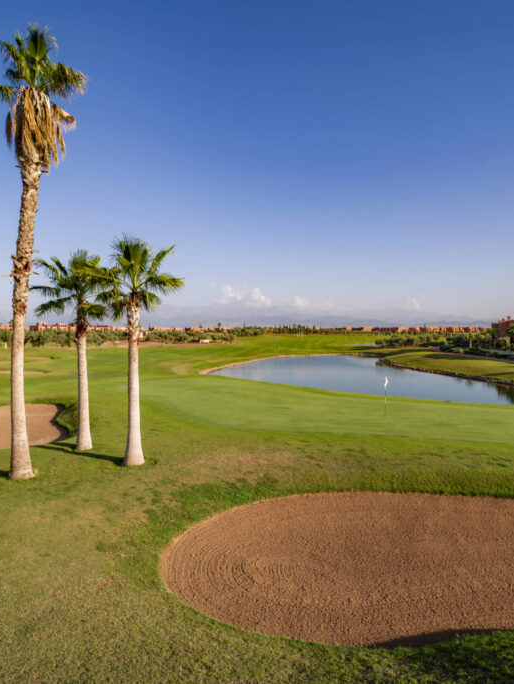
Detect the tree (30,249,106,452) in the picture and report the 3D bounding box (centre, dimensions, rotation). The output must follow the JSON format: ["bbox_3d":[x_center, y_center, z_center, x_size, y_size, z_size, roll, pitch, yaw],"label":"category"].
[{"bbox_3d":[-7.100,0.330,16.500,3.100,7.700,3.100,0,2,0],"label":"tree"}]

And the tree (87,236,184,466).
[{"bbox_3d":[-4.140,0.290,14.500,3.250,7.750,3.250,0,2,0],"label":"tree"}]

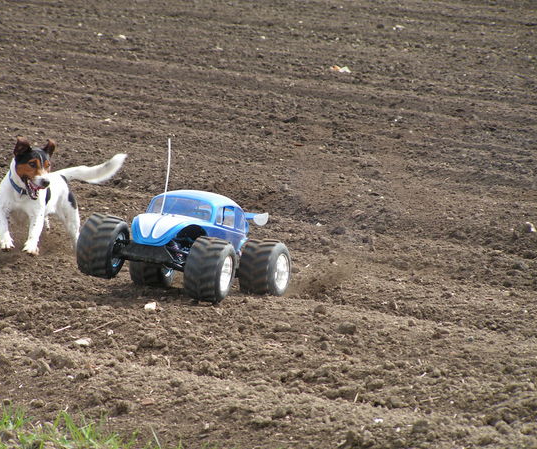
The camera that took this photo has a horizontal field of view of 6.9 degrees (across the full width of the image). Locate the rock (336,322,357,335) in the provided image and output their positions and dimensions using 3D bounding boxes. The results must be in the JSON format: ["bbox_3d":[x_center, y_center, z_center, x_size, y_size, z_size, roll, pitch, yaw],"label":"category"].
[{"bbox_3d":[0.191,0.254,10.925,0.049,0.027,0.039,0,6,0],"label":"rock"}]

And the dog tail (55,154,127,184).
[{"bbox_3d":[-0.597,-0.185,15.100,0.245,0.100,0.070,-2,6,-16],"label":"dog tail"}]

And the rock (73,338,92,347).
[{"bbox_3d":[-0.444,0.281,10.700,0.042,0.017,0.033,0,6,0],"label":"rock"}]

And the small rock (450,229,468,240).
[{"bbox_3d":[0.649,0.034,15.297,0.059,0.037,0.051,0,5,0],"label":"small rock"}]

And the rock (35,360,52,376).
[{"bbox_3d":[-0.587,0.376,11.696,0.041,0.039,0.034,0,5,0],"label":"rock"}]

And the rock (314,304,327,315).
[{"bbox_3d":[0.132,0.215,11.313,0.032,0.022,0.026,0,6,0],"label":"rock"}]

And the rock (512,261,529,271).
[{"bbox_3d":[0.693,0.113,12.297,0.045,0.024,0.036,0,6,0],"label":"rock"}]

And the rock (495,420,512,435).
[{"bbox_3d":[0.557,0.481,10.629,0.037,0.030,0.031,0,5,0],"label":"rock"}]

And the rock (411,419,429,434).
[{"bbox_3d":[0.361,0.479,10.631,0.041,0.035,0.035,0,5,0],"label":"rock"}]

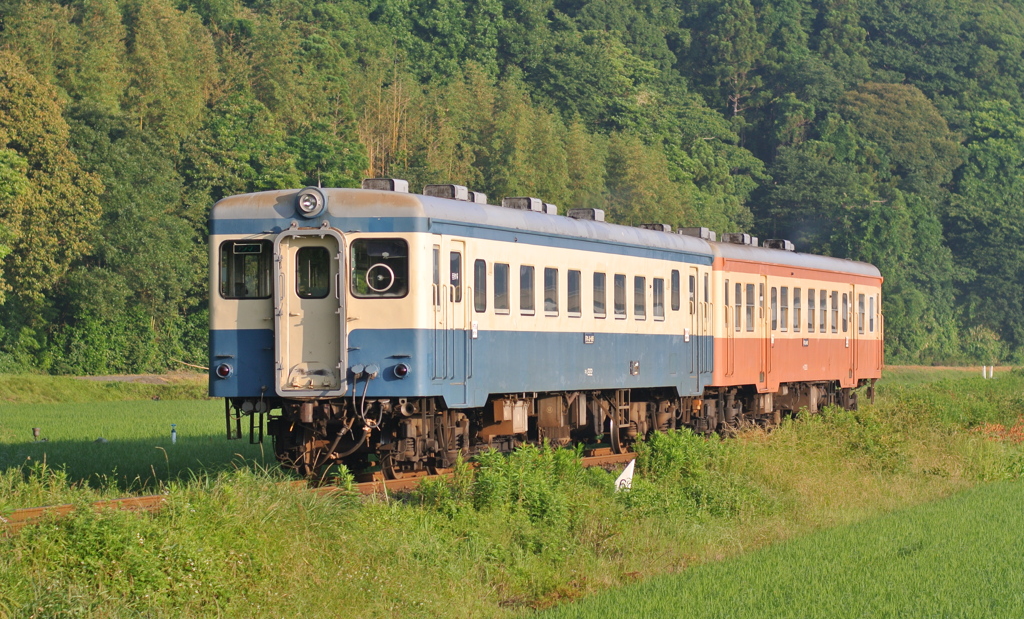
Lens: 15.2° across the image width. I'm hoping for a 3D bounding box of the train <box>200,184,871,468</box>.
[{"bbox_3d":[2.232,0.444,67.503,2.900,3.920,39.800,0,-1,14],"label":"train"}]

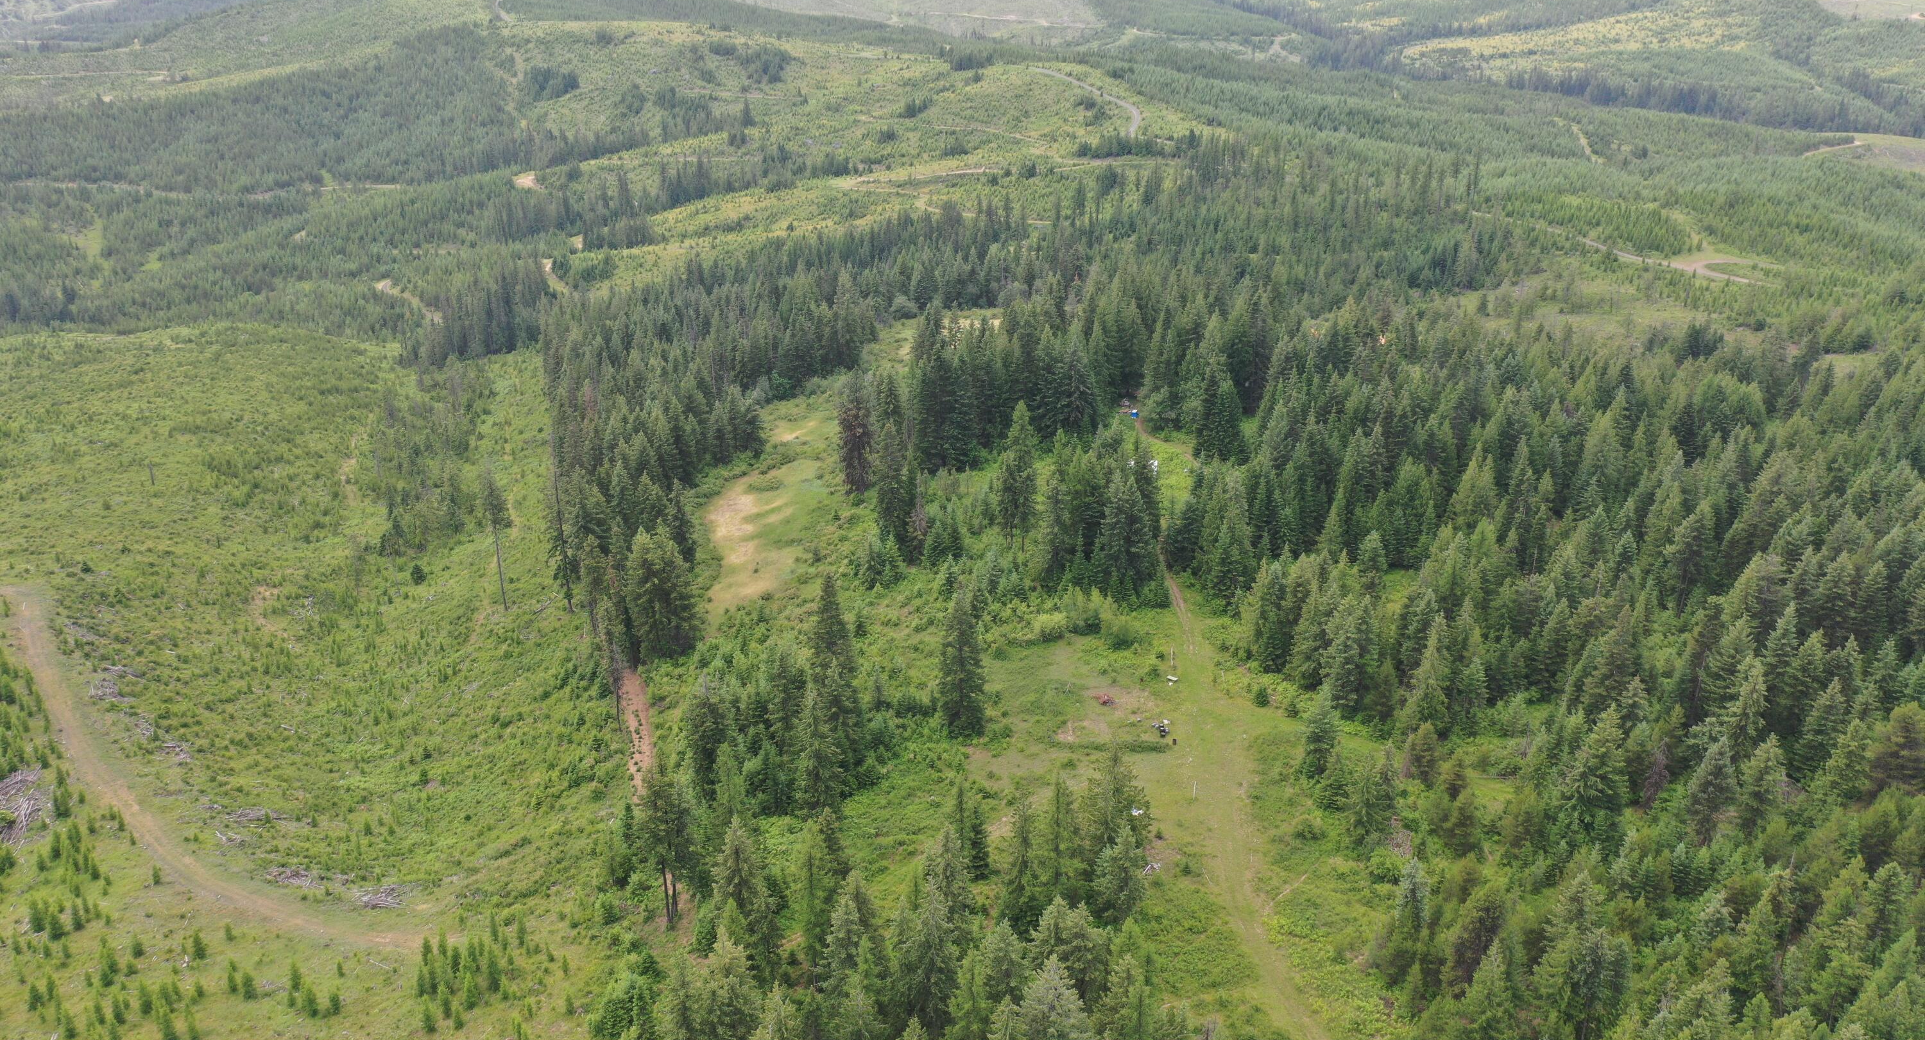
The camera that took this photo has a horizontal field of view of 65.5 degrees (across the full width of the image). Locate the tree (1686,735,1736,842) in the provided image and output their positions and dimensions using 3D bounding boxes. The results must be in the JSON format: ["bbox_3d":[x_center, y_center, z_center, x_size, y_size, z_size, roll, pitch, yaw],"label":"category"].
[{"bbox_3d":[98.920,35.350,196.400,5.960,16.770,5.960,0,24,0],"label":"tree"}]

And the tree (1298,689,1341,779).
[{"bbox_3d":[49.500,29.200,205.280,5.490,14.600,5.490,0,24,0],"label":"tree"}]

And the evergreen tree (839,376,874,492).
[{"bbox_3d":[-20.920,-16.570,292.910,7.120,25.220,7.120,0,24,0],"label":"evergreen tree"}]

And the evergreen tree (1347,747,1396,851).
[{"bbox_3d":[52.760,35.370,191.270,6.220,14.990,6.220,0,24,0],"label":"evergreen tree"}]

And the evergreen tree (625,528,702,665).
[{"bbox_3d":[-47.970,11.580,238.160,11.640,23.400,11.640,0,24,0],"label":"evergreen tree"}]

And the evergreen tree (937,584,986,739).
[{"bbox_3d":[-0.110,20.040,213.150,6.950,24.740,6.950,0,24,0],"label":"evergreen tree"}]

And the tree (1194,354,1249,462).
[{"bbox_3d":[54.020,-23.020,309.910,10.870,22.870,10.870,0,24,0],"label":"tree"}]

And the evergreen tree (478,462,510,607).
[{"bbox_3d":[-81.160,3.290,260.390,5.280,28.040,5.280,0,24,0],"label":"evergreen tree"}]

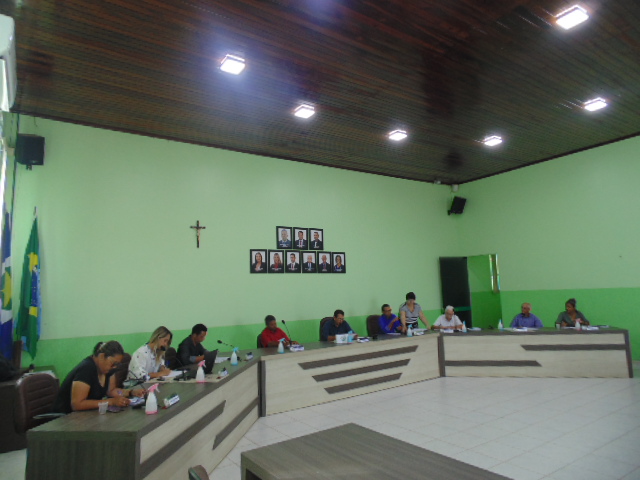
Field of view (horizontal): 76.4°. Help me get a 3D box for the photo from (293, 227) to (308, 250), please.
[{"bbox_3d":[-0.391,-0.023,8.369,0.370,0.450,0.030,3,-9,-33],"label":"photo"}]

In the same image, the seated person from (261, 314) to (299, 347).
[{"bbox_3d":[-0.685,1.768,6.322,0.550,1.200,0.780,3,-8,-34],"label":"seated person"}]

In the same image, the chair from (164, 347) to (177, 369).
[{"bbox_3d":[-1.618,1.783,5.177,0.580,0.920,0.570,-3,-7,7],"label":"chair"}]

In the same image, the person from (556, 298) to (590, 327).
[{"bbox_3d":[4.939,1.789,7.963,0.540,1.240,0.740,-3,-7,9],"label":"person"}]

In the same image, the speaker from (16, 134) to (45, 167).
[{"bbox_3d":[-4.098,-1.268,5.760,0.220,0.375,0.250,7,-2,32],"label":"speaker"}]

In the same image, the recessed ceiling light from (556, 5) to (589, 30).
[{"bbox_3d":[2.740,-2.415,4.421,0.240,0.050,0.240,3,-9,-33],"label":"recessed ceiling light"}]

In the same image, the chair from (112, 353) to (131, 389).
[{"bbox_3d":[-1.899,1.711,4.277,0.640,1.060,0.620,-3,-7,7],"label":"chair"}]

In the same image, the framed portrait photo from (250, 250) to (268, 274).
[{"bbox_3d":[-1.229,0.440,8.257,0.370,0.475,0.025,3,-9,-33],"label":"framed portrait photo"}]

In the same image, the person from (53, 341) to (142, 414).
[{"bbox_3d":[-1.765,1.418,3.207,0.850,1.210,0.540,-3,-7,8],"label":"person"}]

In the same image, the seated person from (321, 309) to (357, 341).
[{"bbox_3d":[0.298,1.911,7.295,0.660,1.270,0.800,3,-9,-33],"label":"seated person"}]

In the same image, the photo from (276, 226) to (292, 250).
[{"bbox_3d":[-0.708,-0.040,8.162,0.370,0.450,0.030,3,-9,-33],"label":"photo"}]

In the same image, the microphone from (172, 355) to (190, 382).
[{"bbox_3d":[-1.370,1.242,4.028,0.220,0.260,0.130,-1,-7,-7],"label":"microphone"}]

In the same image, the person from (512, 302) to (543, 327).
[{"bbox_3d":[3.786,1.758,7.455,0.560,1.180,0.700,-3,-7,10],"label":"person"}]

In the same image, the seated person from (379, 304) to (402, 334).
[{"bbox_3d":[1.378,1.891,7.794,0.750,1.280,0.550,-10,-11,42],"label":"seated person"}]

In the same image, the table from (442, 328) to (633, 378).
[{"bbox_3d":[3.549,1.938,7.065,3.000,0.736,0.700,-3,-7,10],"label":"table"}]

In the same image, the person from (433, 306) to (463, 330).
[{"bbox_3d":[2.604,1.892,8.025,0.540,1.180,0.760,-3,-7,9],"label":"person"}]

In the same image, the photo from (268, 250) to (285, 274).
[{"bbox_3d":[-0.897,0.457,8.473,0.370,0.475,0.025,3,-9,-33],"label":"photo"}]

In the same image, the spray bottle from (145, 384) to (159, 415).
[{"bbox_3d":[-1.204,1.137,2.913,0.095,0.195,0.080,-3,-7,8],"label":"spray bottle"}]

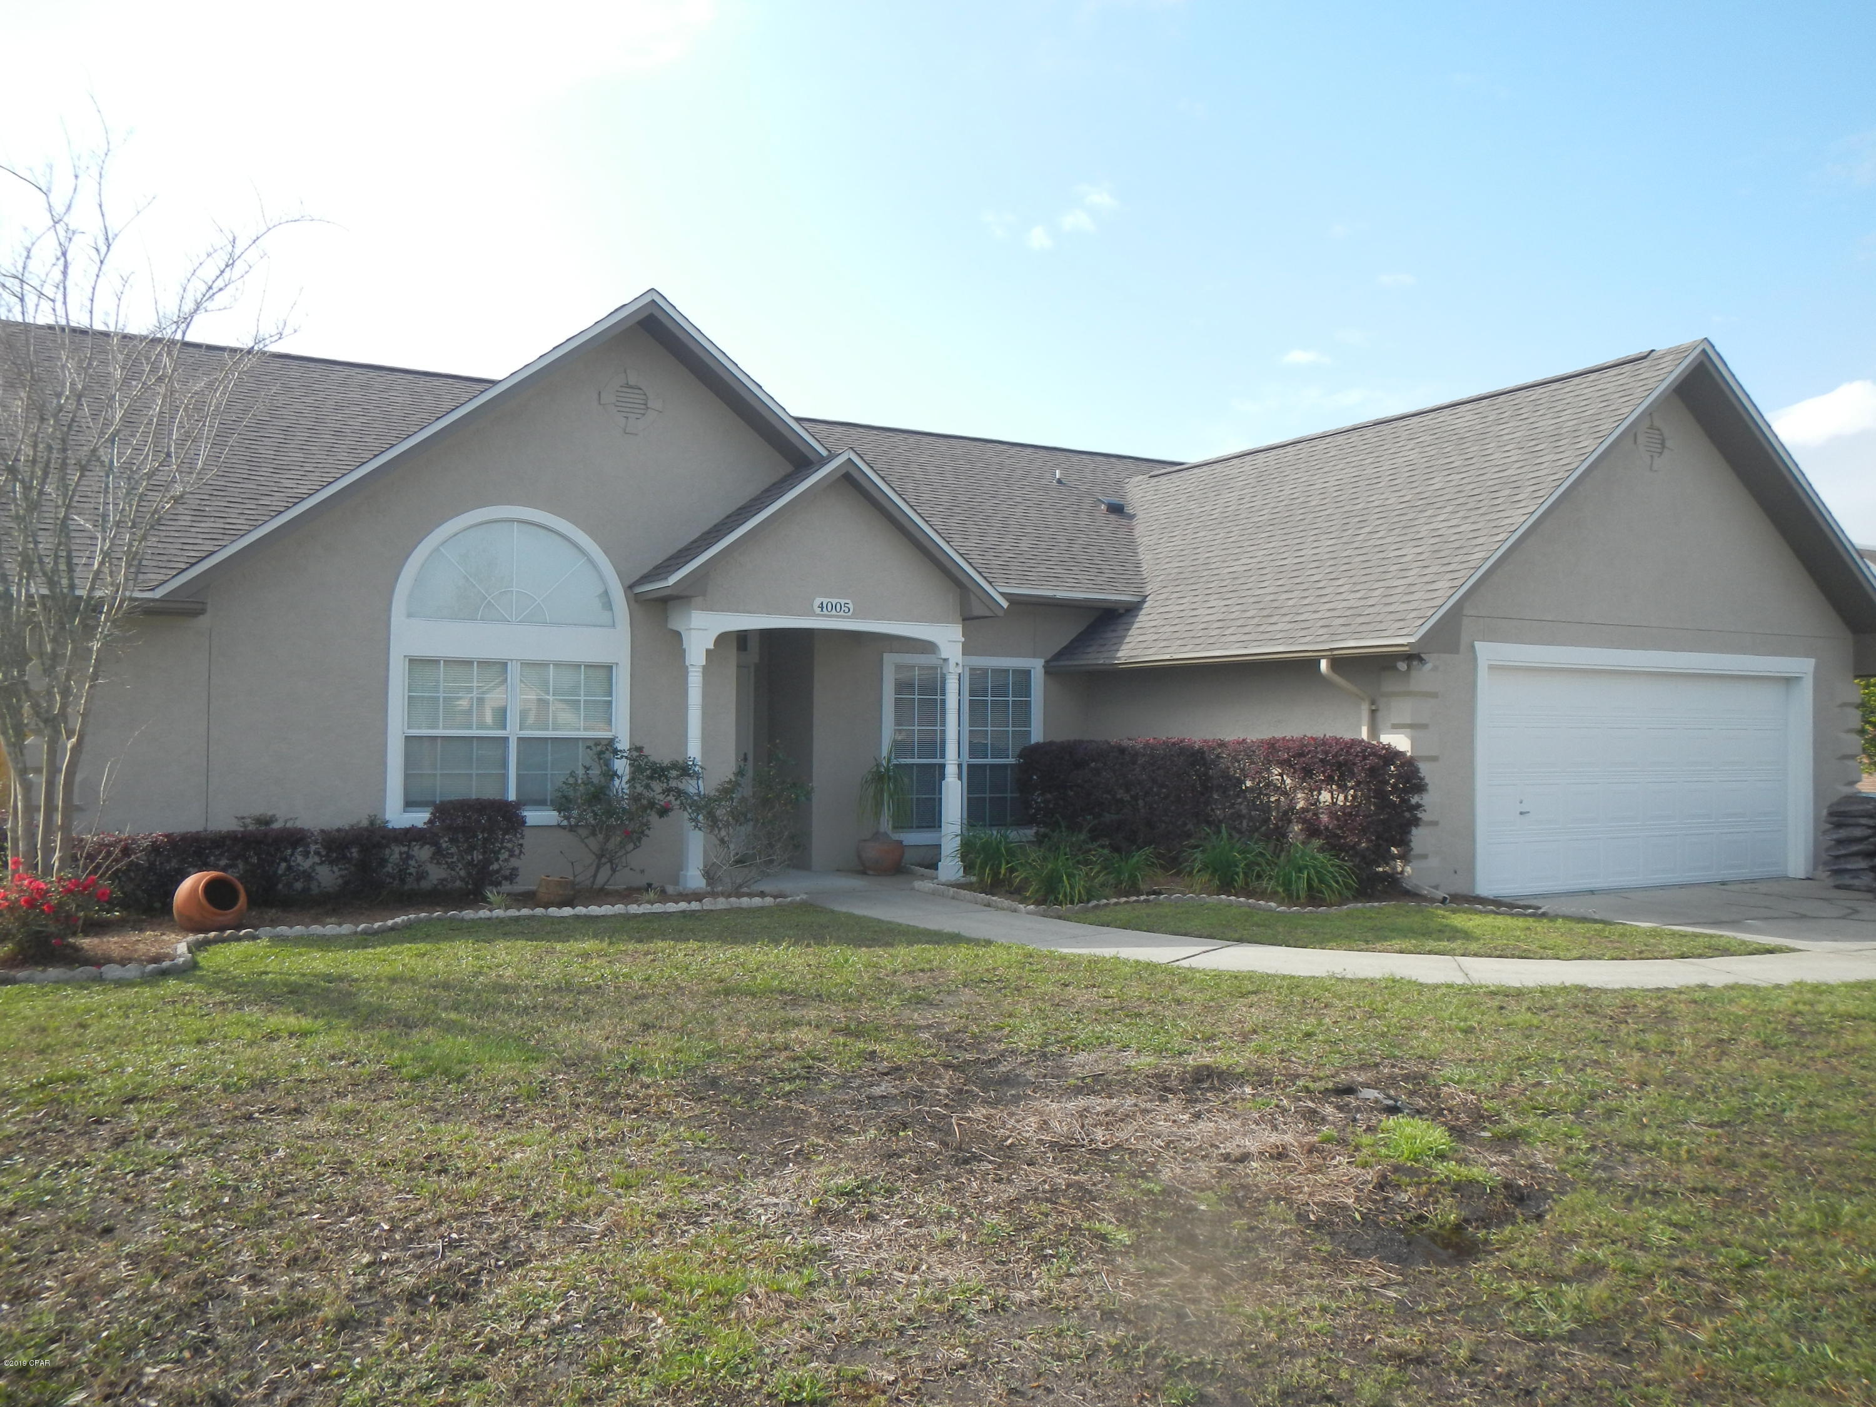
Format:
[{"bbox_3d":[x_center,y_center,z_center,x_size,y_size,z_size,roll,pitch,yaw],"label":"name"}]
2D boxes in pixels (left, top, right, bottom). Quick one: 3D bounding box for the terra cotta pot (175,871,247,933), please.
[{"bbox_3d":[-5.285,1.464,10.999,0.400,0.491,0.491,-37,-22,29],"label":"terra cotta pot"}]

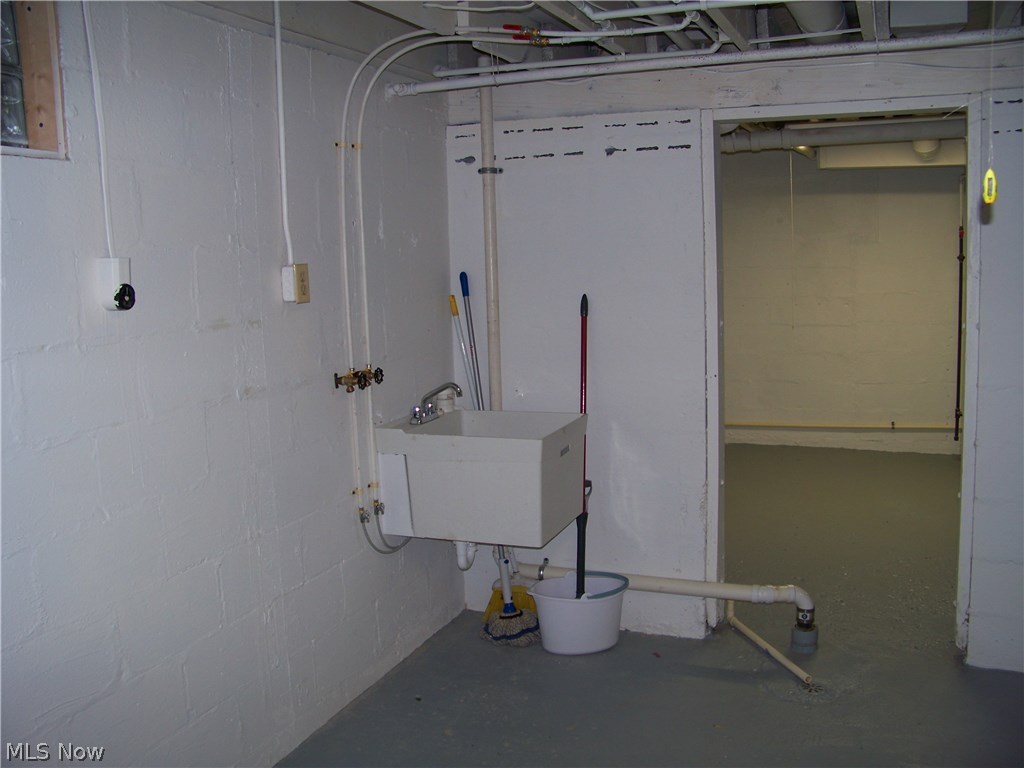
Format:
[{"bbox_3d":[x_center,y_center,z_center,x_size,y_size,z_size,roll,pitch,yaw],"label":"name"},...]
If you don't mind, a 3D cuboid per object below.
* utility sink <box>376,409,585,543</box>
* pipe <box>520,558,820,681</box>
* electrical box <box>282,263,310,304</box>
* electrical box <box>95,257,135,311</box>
[{"bbox_3d":[-0.090,0.312,3.506,0.609,0.374,0.466,1,8,22],"label":"utility sink"},{"bbox_3d":[0.556,0.852,3.713,1.135,0.253,0.380,1,8,22],"label":"pipe"},{"bbox_3d":[-0.638,-0.296,2.882,0.047,0.113,0.073,1,8,22],"label":"electrical box"},{"bbox_3d":[-0.902,-0.228,2.229,0.062,0.119,0.052,1,8,22],"label":"electrical box"}]

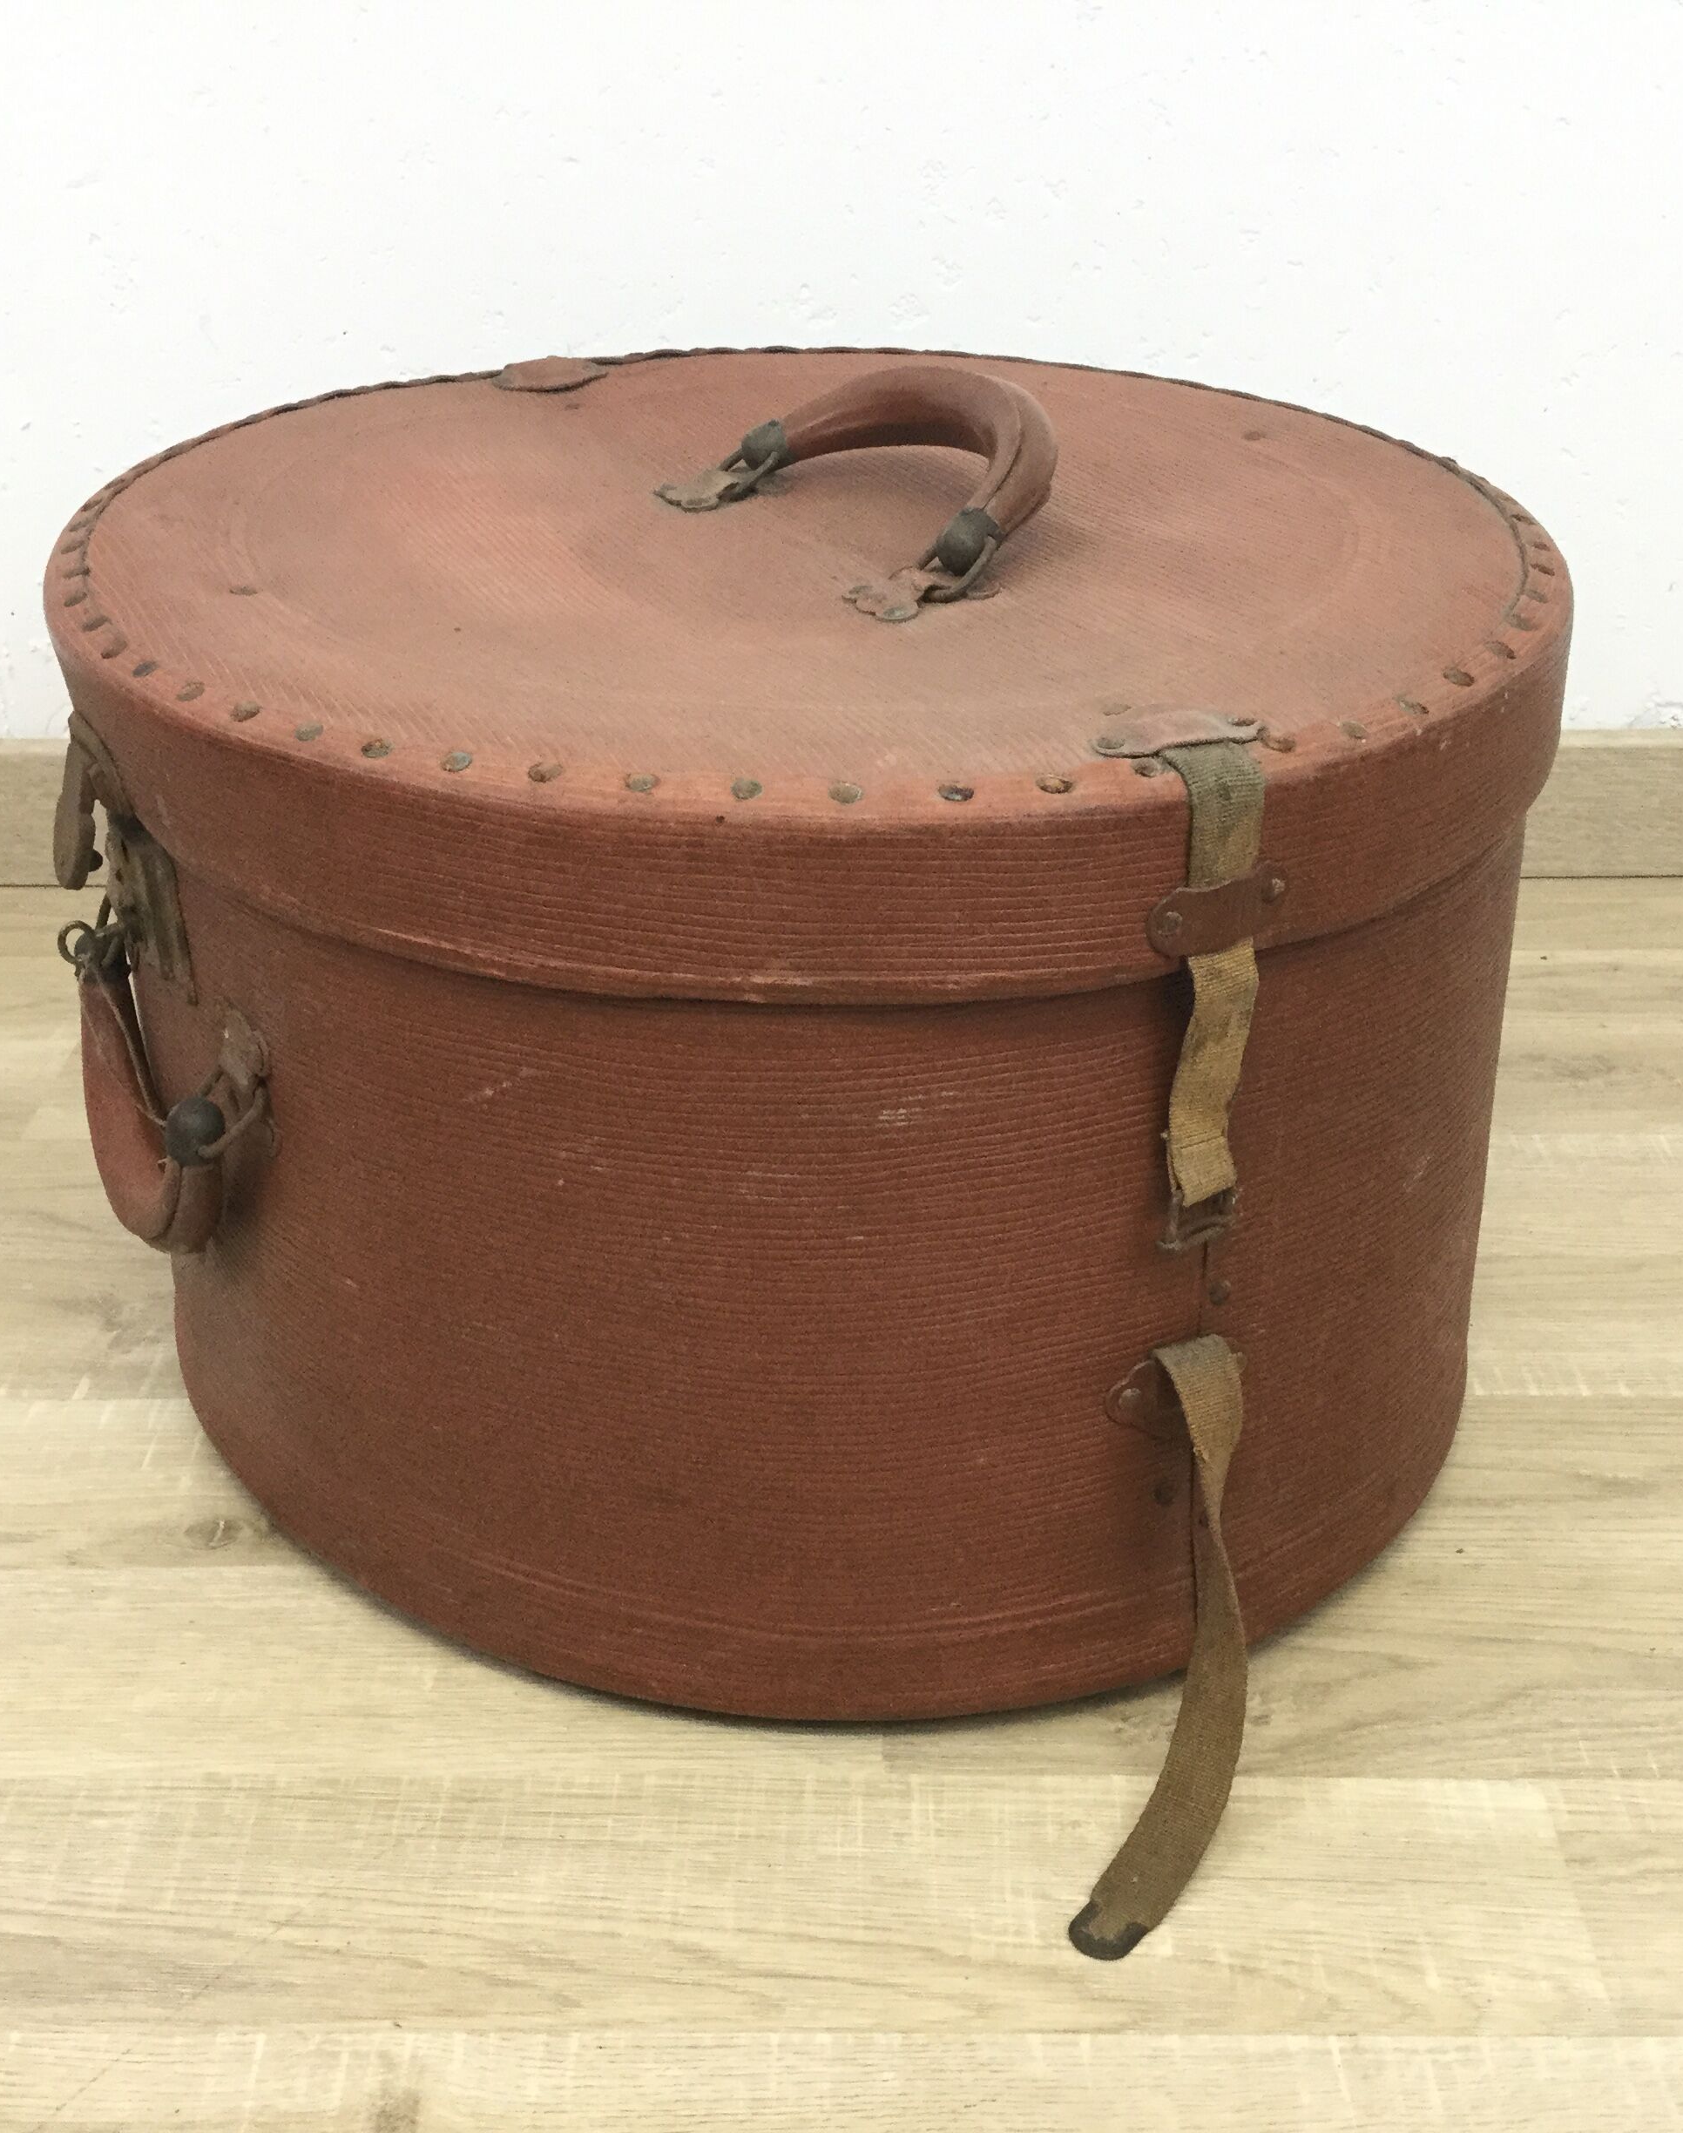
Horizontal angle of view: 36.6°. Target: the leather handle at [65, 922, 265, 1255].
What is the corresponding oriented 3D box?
[{"bbox_3d":[-0.217,0.009,0.811,0.037,0.092,0.153,-15,32,-25],"label":"leather handle"}]

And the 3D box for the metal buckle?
[{"bbox_3d":[0.099,0.039,0.707,0.025,0.017,0.008,-14,31,-23],"label":"metal buckle"}]

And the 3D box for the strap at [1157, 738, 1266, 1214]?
[{"bbox_3d":[0.098,-0.020,0.684,0.025,0.131,0.025,-14,31,-23],"label":"strap"}]

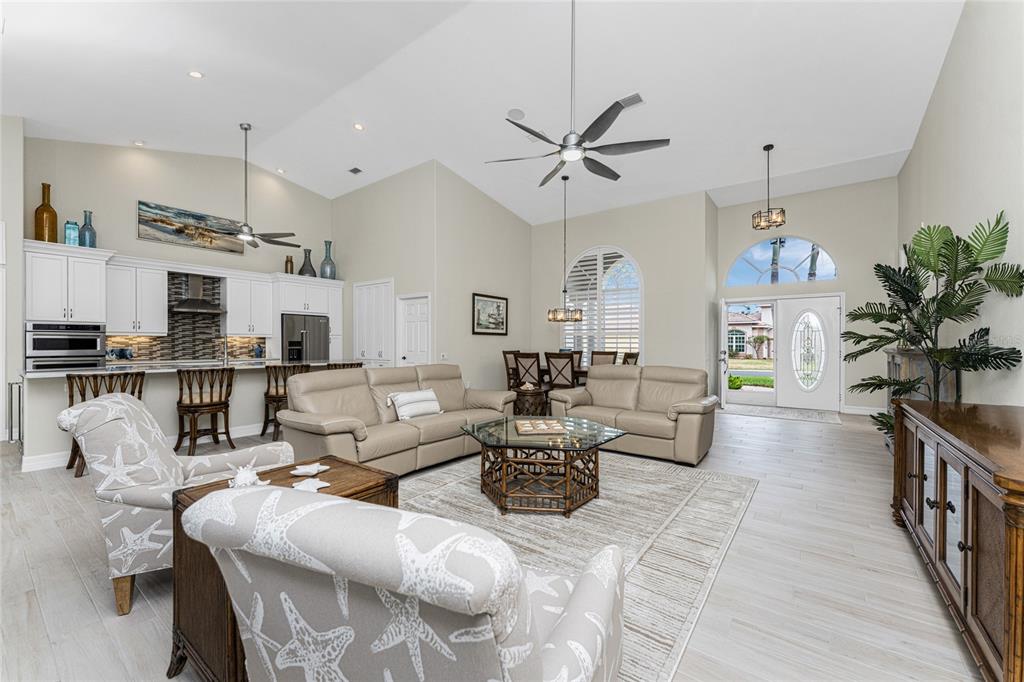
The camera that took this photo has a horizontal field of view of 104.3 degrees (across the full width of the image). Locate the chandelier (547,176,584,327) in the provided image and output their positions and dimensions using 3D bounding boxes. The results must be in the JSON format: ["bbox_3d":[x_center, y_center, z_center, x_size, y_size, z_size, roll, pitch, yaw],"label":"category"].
[{"bbox_3d":[0.982,-1.681,7.237,0.590,2.620,0.590,0,0,0],"label":"chandelier"}]

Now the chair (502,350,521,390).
[{"bbox_3d":[0.200,0.710,7.824,0.600,1.060,0.510,0,0,37],"label":"chair"}]

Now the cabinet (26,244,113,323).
[{"bbox_3d":[-6.320,-0.785,5.713,0.640,1.040,0.800,0,0,37],"label":"cabinet"}]

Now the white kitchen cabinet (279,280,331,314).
[{"bbox_3d":[-4.207,-0.835,7.905,0.600,0.610,0.960,0,0,37],"label":"white kitchen cabinet"}]

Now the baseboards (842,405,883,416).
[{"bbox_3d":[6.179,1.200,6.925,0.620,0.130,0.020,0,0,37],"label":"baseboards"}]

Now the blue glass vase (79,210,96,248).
[{"bbox_3d":[-6.121,-1.597,5.743,0.168,0.570,0.168,0,0,37],"label":"blue glass vase"}]

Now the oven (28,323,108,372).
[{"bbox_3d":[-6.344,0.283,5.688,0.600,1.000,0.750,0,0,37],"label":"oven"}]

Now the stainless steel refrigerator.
[{"bbox_3d":[-4.223,0.375,7.917,0.700,1.780,0.910,0,0,37],"label":"stainless steel refrigerator"}]

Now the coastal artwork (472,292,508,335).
[{"bbox_3d":[-0.412,-0.512,8.160,0.040,0.800,1.120,0,0,37],"label":"coastal artwork"}]

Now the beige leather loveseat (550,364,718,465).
[{"bbox_3d":[1.451,0.793,4.865,1.790,0.930,0.960,0,0,37],"label":"beige leather loveseat"}]

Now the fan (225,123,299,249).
[{"bbox_3d":[-4.002,-2.396,6.000,1.550,1.770,1.550,0,0,37],"label":"fan"}]

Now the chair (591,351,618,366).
[{"bbox_3d":[1.614,0.716,7.405,0.510,1.060,0.600,0,0,37],"label":"chair"}]

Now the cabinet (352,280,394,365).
[{"bbox_3d":[-2.561,0.055,7.960,1.340,2.420,0.500,0,0,37],"label":"cabinet"}]

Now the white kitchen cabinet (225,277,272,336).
[{"bbox_3d":[-5.017,-0.604,7.547,0.340,1.070,0.760,0,0,37],"label":"white kitchen cabinet"}]

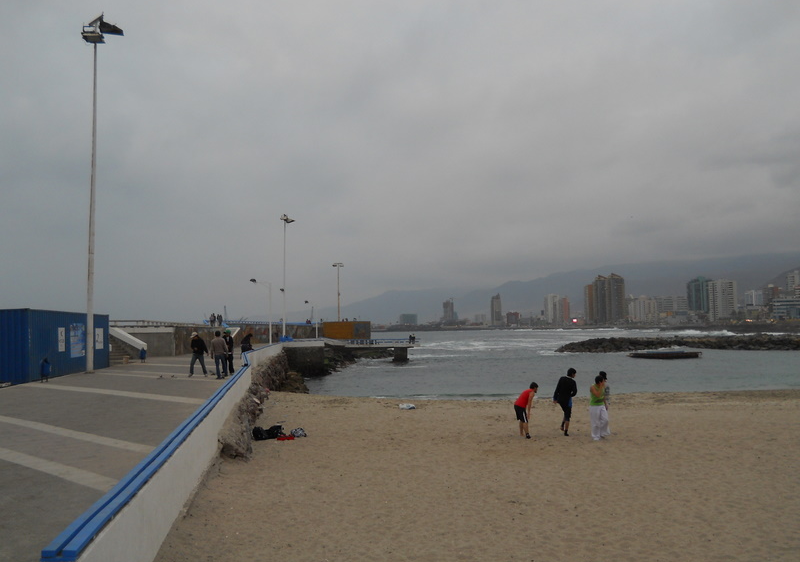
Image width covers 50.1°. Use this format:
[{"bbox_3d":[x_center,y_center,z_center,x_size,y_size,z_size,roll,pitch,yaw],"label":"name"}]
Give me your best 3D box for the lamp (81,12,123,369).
[{"bbox_3d":[-12.595,-3.812,36.252,1.550,15.333,1.350,1,-3,-11],"label":"lamp"}]

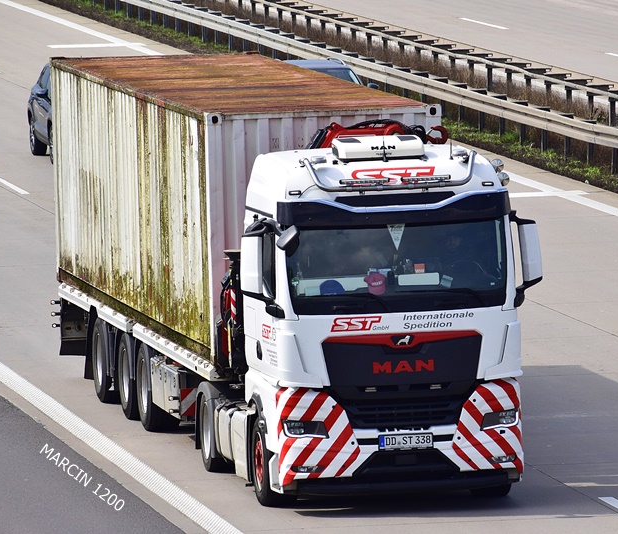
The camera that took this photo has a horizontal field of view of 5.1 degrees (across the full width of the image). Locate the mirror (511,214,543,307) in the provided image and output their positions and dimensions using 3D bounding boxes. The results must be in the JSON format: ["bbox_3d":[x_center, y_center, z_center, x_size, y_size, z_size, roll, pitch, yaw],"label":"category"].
[{"bbox_3d":[2.140,-0.073,68.578,0.280,0.880,0.250,-2,5,-10],"label":"mirror"}]

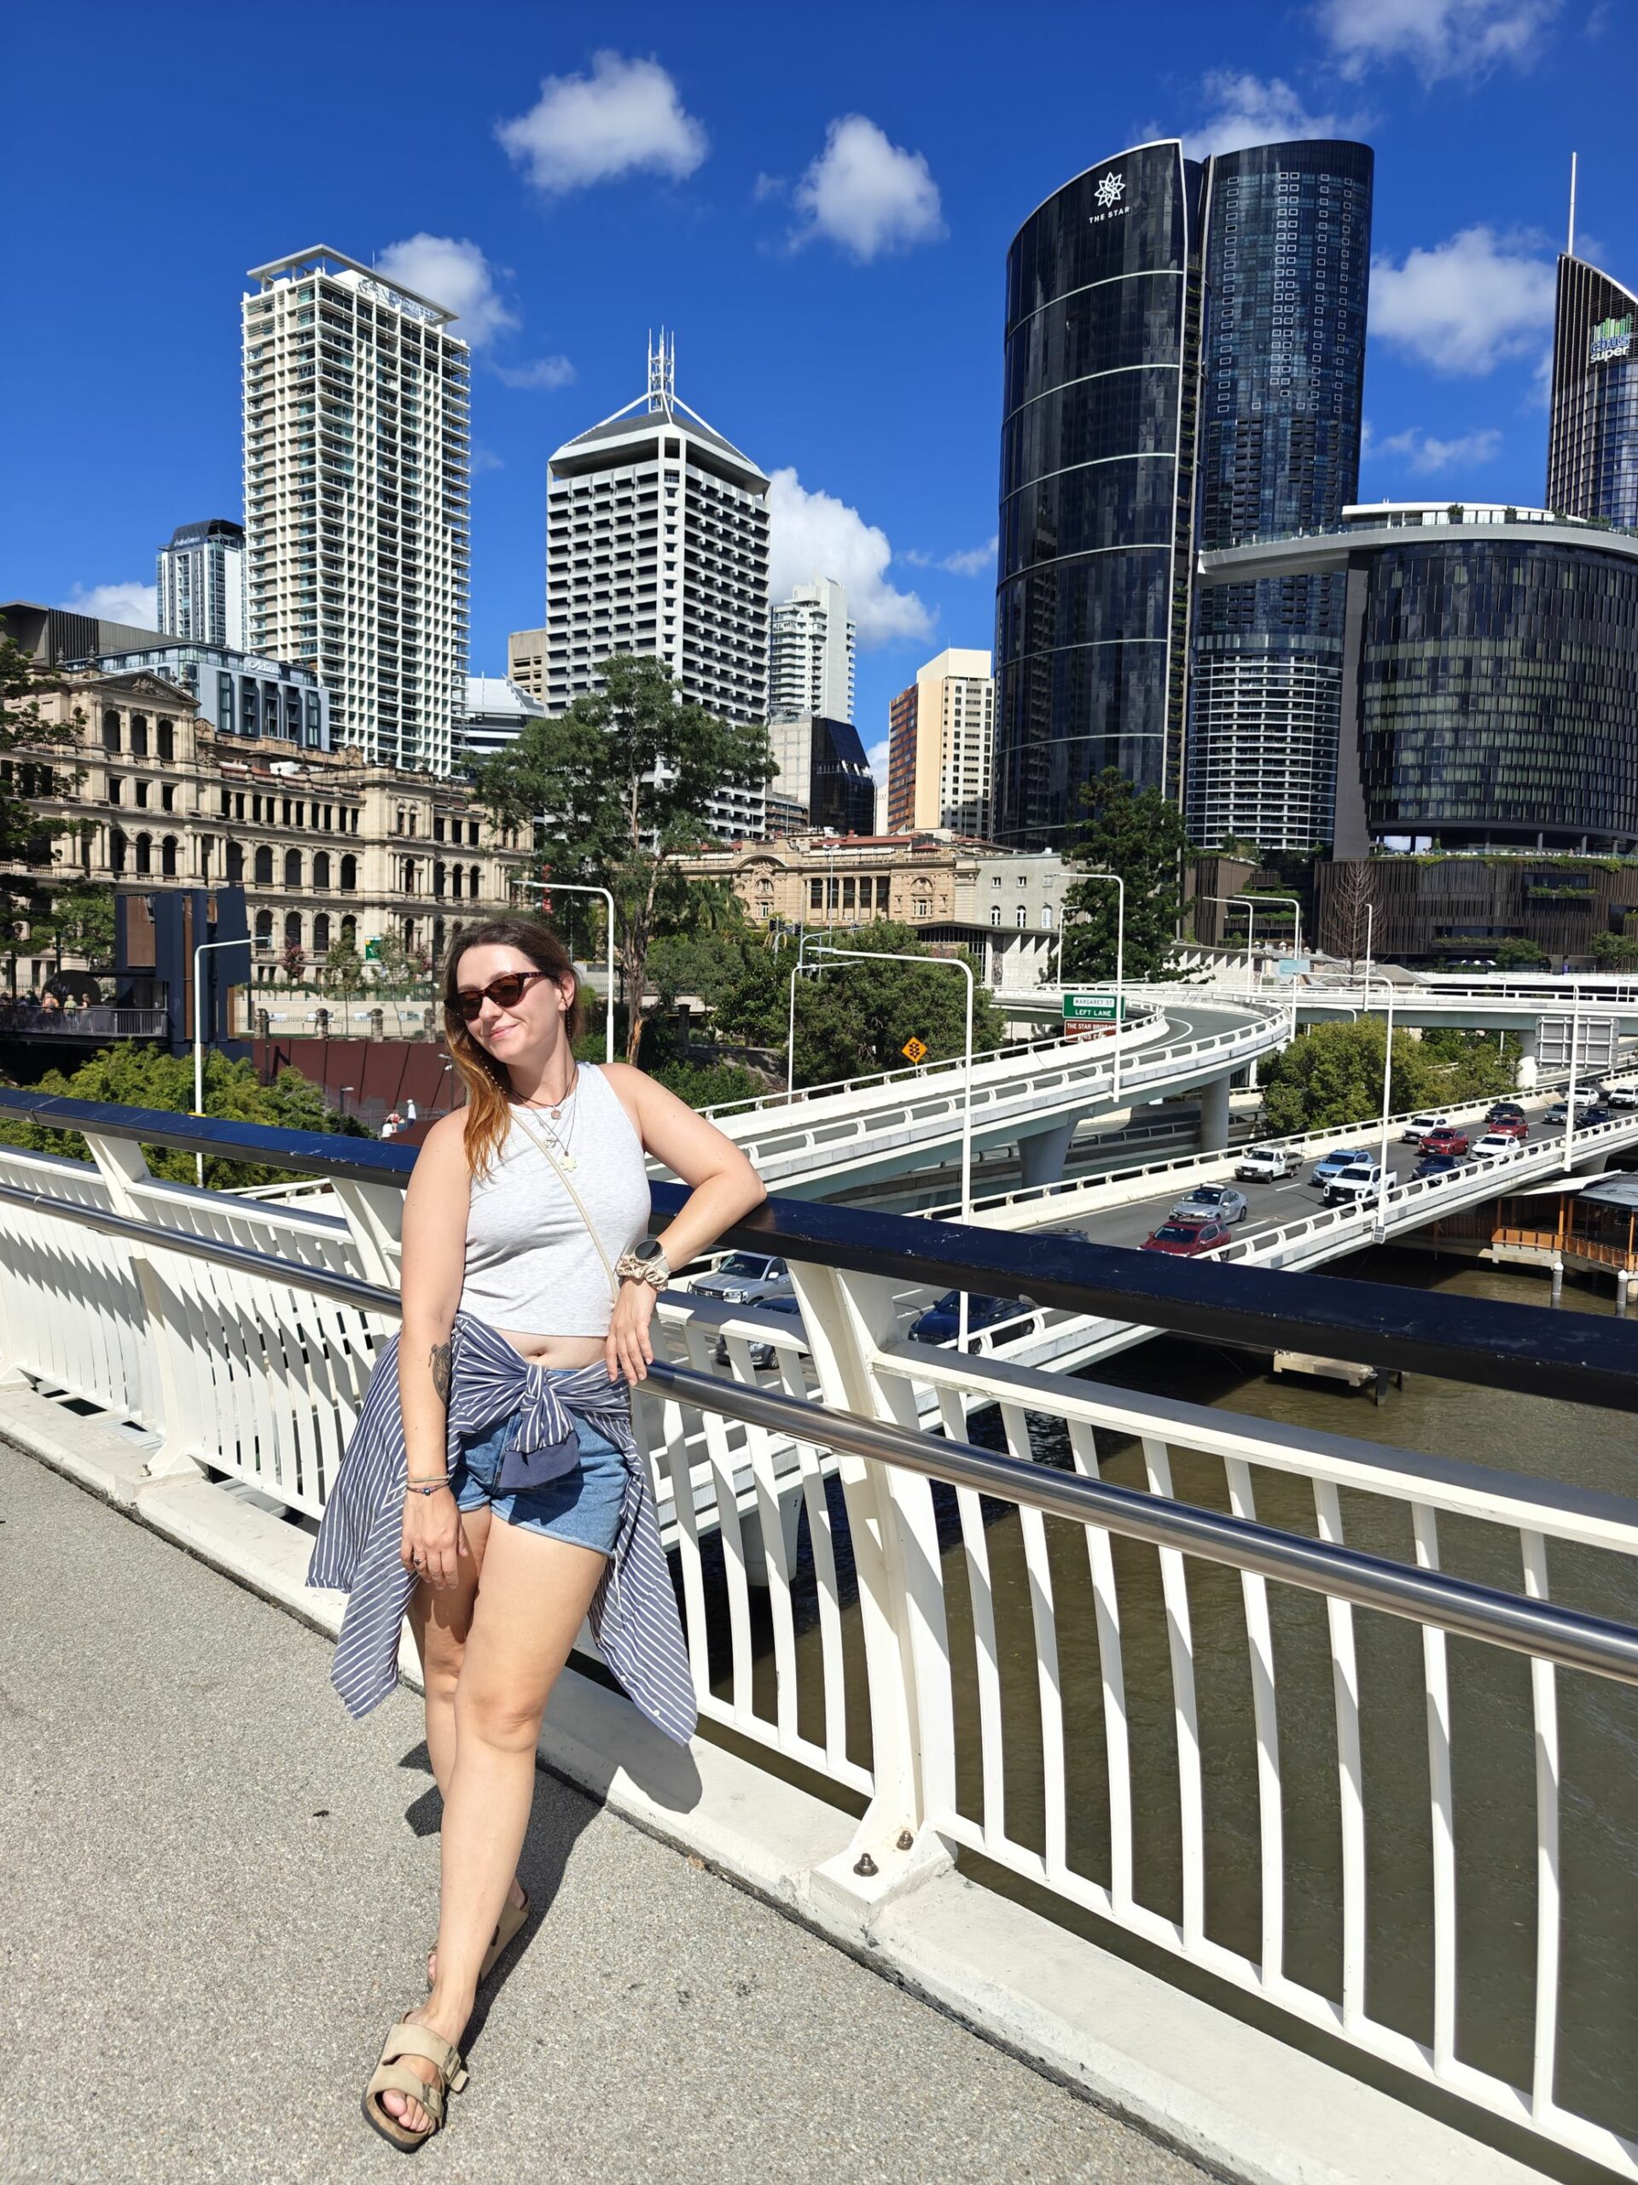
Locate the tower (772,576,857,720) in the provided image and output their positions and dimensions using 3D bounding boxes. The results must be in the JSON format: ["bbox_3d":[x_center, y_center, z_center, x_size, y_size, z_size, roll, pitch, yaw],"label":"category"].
[{"bbox_3d":[-0.876,-88.320,448.704,20.000,135.199,27.000,-2,4,-42],"label":"tower"}]

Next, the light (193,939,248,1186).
[{"bbox_3d":[-20.378,-0.311,50.124,3.600,9.950,0.350,4,4,33],"label":"light"}]

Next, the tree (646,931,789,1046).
[{"bbox_3d":[-7.407,-7.219,105.771,10.442,9.023,10.000,1,3,-4],"label":"tree"}]

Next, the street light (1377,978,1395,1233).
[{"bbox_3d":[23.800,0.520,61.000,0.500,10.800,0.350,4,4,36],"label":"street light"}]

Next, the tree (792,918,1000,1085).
[{"bbox_3d":[5.114,-5.661,96.828,14.451,11.724,13.000,2,3,3],"label":"tree"}]

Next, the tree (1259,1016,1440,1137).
[{"bbox_3d":[39.567,-0.766,108.078,13.965,9.505,12.500,3,3,20],"label":"tree"}]

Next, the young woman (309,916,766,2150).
[{"bbox_3d":[-0.464,0.561,2.176,0.660,1.630,0.590,2,3,7],"label":"young woman"}]

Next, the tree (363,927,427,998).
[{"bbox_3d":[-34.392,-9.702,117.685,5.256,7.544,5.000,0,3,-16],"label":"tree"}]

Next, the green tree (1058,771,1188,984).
[{"bbox_3d":[28.938,-17.786,137.171,12.398,25.265,12.500,2,3,12],"label":"green tree"}]

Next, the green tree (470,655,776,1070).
[{"bbox_3d":[-12.791,-14.700,95.335,19.382,27.890,17.000,1,3,-8],"label":"green tree"}]

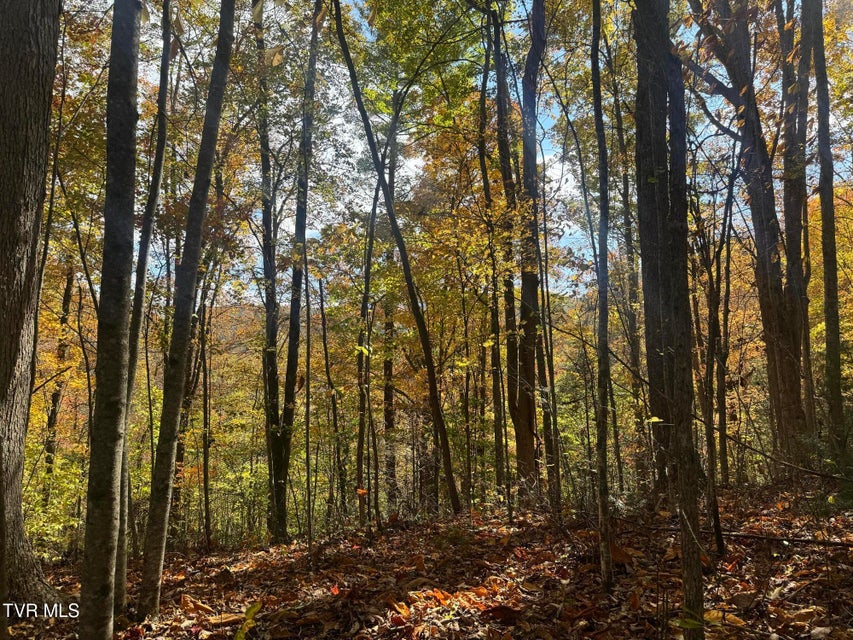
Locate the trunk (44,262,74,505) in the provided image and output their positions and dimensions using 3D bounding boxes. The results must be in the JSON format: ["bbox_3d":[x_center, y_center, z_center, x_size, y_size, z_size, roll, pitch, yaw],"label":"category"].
[{"bbox_3d":[-7.763,1.321,12.500,0.250,5.160,0.250,6,-4,-31],"label":"trunk"}]

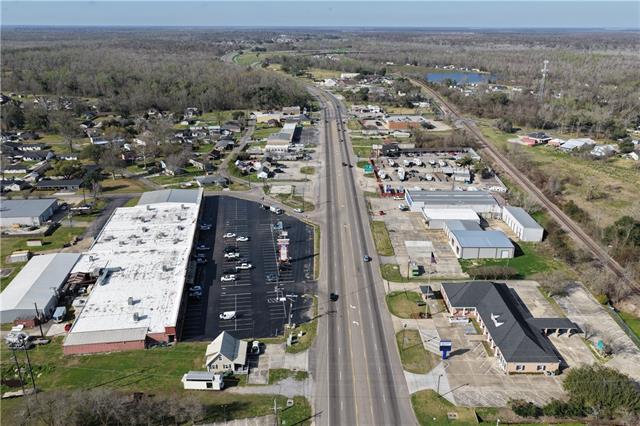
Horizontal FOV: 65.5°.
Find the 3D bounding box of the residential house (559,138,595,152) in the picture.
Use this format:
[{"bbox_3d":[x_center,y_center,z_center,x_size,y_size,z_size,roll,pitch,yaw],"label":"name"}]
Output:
[{"bbox_3d":[209.110,-54.550,407.130,26.000,6.000,14.000,-16,26,-37],"label":"residential house"}]

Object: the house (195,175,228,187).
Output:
[{"bbox_3d":[-69.620,-20.330,323.510,21.000,4.400,13.000,0,21,0],"label":"house"}]

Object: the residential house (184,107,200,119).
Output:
[{"bbox_3d":[-141.916,-110.611,553.964,14.000,8.500,14.000,0,21,0],"label":"residential house"}]

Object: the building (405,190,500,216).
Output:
[{"bbox_3d":[75.838,-6.968,287.275,48.500,5.500,23.000,1,21,1],"label":"building"}]

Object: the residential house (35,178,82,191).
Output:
[{"bbox_3d":[-159.500,-18.250,307.150,26.000,5.000,12.500,-1,21,-4],"label":"residential house"}]

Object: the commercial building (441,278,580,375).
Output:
[{"bbox_3d":[64.200,35.250,165.890,37.500,7.300,47.000,0,21,0],"label":"commercial building"}]

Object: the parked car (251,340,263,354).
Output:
[{"bbox_3d":[-20.560,43.240,160.600,2.000,1.800,5.200,0,21,0],"label":"parked car"}]

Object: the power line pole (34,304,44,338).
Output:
[{"bbox_3d":[-89.590,34.230,158.670,0.400,12.700,0.400,0,21,0],"label":"power line pole"}]

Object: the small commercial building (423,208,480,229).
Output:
[{"bbox_3d":[68.684,3.209,260.133,26.000,5.600,15.200,0,21,0],"label":"small commercial building"}]

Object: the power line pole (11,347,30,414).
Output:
[{"bbox_3d":[-77.032,43.488,128.439,0.500,22.000,0.500,0,21,0],"label":"power line pole"}]

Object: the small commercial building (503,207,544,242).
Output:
[{"bbox_3d":[103.273,5.363,254.357,9.400,6.000,30.200,1,21,1],"label":"small commercial building"}]

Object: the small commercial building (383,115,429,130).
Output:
[{"bbox_3d":[86.112,-91.308,503.739,37.500,8.000,29.000,0,21,1],"label":"small commercial building"}]

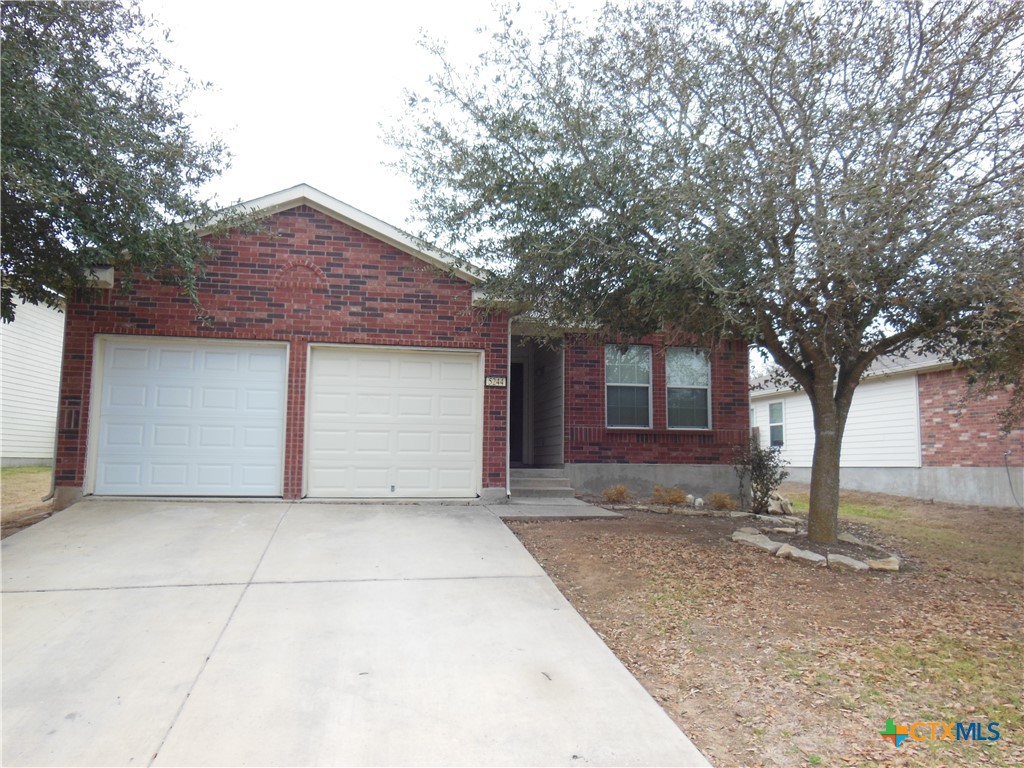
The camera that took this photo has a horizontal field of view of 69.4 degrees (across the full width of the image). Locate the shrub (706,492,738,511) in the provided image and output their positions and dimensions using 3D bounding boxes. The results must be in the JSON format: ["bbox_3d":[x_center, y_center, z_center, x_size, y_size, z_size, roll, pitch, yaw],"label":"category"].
[{"bbox_3d":[3.577,1.988,12.567,0.480,0.300,0.430,2,-6,-11],"label":"shrub"}]

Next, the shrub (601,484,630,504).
[{"bbox_3d":[1.702,1.810,12.220,0.430,0.290,0.400,2,-6,-11],"label":"shrub"}]

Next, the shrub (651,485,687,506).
[{"bbox_3d":[2.649,1.864,12.399,0.560,0.330,0.450,2,-6,-11],"label":"shrub"}]

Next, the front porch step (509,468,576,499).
[{"bbox_3d":[0.346,1.635,12.251,1.275,0.450,0.620,2,-6,-11],"label":"front porch step"}]

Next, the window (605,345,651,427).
[{"bbox_3d":[2.086,0.056,13.148,0.880,1.495,0.100,2,-6,-11],"label":"window"}]

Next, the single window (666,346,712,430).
[{"bbox_3d":[3.198,0.091,13.361,0.880,1.495,0.100,2,-6,-11],"label":"single window"}]

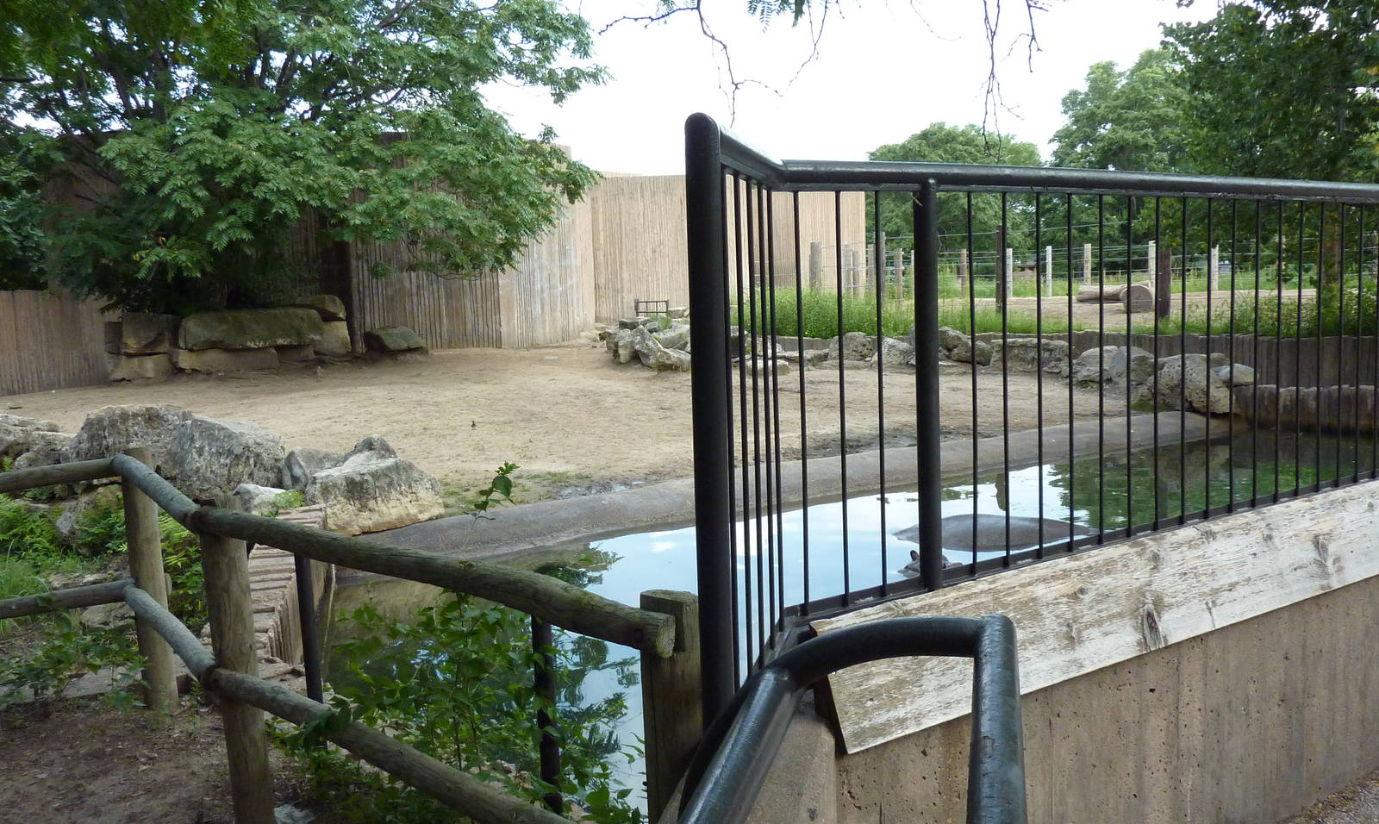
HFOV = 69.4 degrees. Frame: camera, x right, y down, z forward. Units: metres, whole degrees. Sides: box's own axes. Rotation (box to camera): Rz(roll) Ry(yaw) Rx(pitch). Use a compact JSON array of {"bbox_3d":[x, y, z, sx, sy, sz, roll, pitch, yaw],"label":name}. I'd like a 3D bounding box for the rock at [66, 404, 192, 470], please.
[{"bbox_3d":[-5.206,0.257,9.300,1.070,0.600,0.800,-7,8,-34],"label":"rock"}]

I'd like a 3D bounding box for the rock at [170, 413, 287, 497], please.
[{"bbox_3d":[-4.070,0.395,8.800,0.980,0.660,0.780,-6,8,-30],"label":"rock"}]

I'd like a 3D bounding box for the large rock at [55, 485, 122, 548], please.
[{"bbox_3d":[-4.282,0.749,7.100,0.440,0.400,0.420,-6,8,-31],"label":"large rock"}]

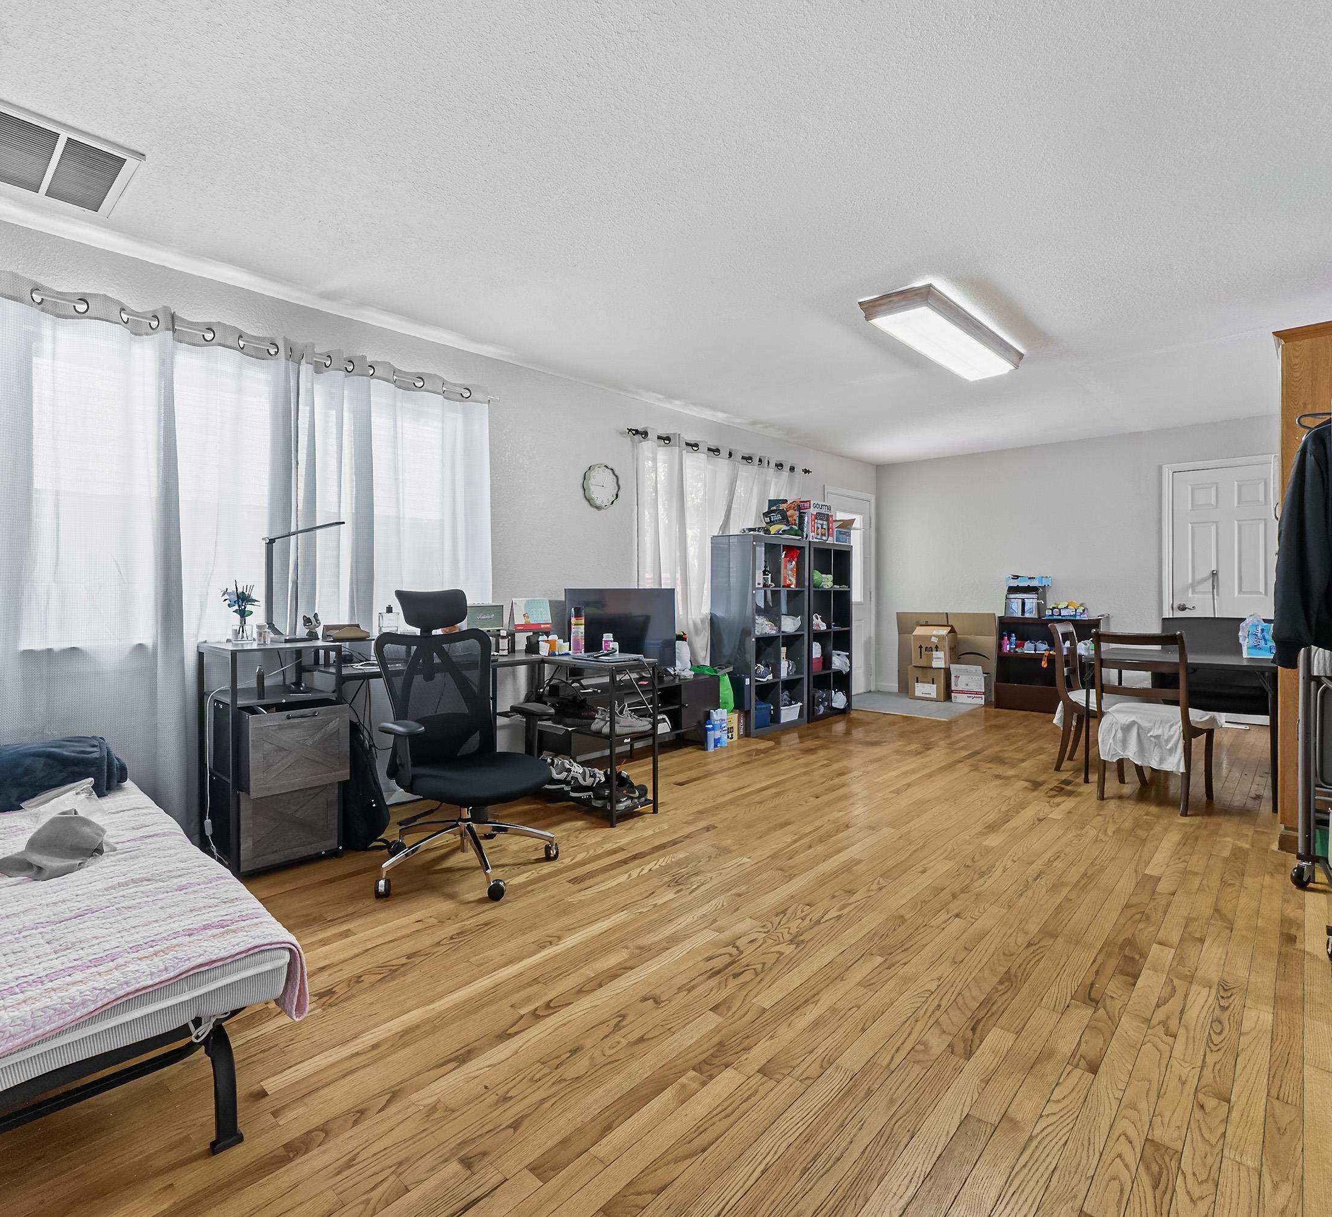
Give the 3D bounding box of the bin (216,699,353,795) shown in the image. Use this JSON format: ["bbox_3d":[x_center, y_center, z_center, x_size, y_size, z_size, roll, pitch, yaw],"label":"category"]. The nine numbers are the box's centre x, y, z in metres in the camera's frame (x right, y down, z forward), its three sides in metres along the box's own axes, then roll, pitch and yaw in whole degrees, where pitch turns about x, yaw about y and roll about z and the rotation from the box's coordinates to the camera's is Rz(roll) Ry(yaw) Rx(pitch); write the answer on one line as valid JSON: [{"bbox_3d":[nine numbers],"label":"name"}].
[{"bbox_3d":[-1.545,0.541,2.855,0.420,0.315,0.360,1,1,42],"label":"bin"}]

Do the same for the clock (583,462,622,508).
[{"bbox_3d":[-0.433,-0.815,4.726,0.045,0.310,0.310,1,1,42],"label":"clock"}]

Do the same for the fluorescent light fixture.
[{"bbox_3d":[1.465,-1.386,3.685,0.350,0.090,1.310,0,1,42],"label":"fluorescent light fixture"}]

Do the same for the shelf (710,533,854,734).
[{"bbox_3d":[1.008,0.199,5.881,0.390,1.480,1.530,0,1,42],"label":"shelf"}]

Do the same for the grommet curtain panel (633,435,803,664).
[{"bbox_3d":[0.505,-0.197,5.505,0.130,2.060,2.120,0,1,42],"label":"grommet curtain panel"}]

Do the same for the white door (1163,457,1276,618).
[{"bbox_3d":[4.521,-0.129,5.709,0.870,2.130,0.080,1,1,42],"label":"white door"}]

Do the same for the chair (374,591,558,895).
[{"bbox_3d":[-0.782,0.464,2.746,0.670,1.090,0.670,1,2,44],"label":"chair"}]

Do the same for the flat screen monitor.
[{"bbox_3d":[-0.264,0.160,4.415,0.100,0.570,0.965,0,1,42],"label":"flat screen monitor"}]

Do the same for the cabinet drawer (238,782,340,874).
[{"bbox_3d":[-1.574,0.836,2.897,0.360,0.290,0.340,-1,1,-45],"label":"cabinet drawer"}]

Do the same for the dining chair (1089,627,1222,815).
[{"bbox_3d":[2.541,0.552,3.631,0.520,0.860,0.450,-1,1,-41],"label":"dining chair"}]

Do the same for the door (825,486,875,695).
[{"bbox_3d":[1.884,-0.121,7.171,0.080,2.070,1.000,0,1,42],"label":"door"}]

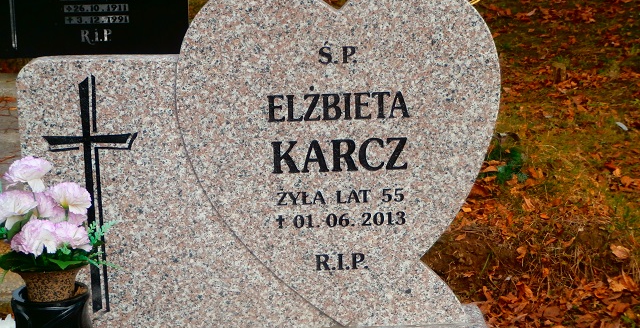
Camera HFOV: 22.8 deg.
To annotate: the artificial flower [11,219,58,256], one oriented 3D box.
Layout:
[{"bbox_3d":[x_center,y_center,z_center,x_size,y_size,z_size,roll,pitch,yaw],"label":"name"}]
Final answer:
[{"bbox_3d":[-0.424,0.109,2.360,0.071,0.056,0.062,-4,24,9],"label":"artificial flower"}]

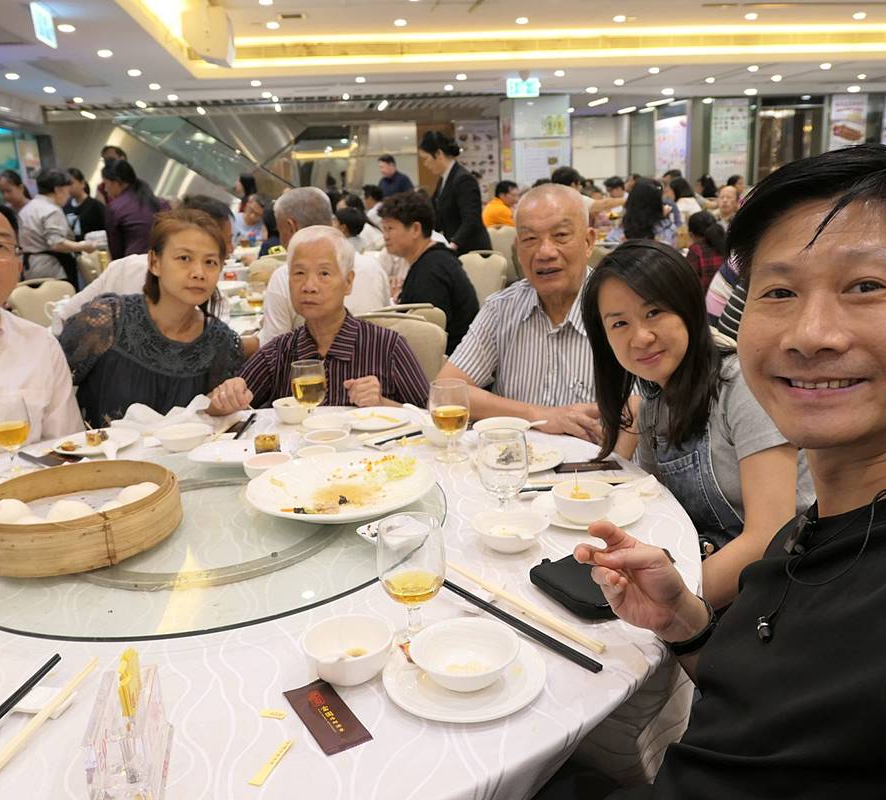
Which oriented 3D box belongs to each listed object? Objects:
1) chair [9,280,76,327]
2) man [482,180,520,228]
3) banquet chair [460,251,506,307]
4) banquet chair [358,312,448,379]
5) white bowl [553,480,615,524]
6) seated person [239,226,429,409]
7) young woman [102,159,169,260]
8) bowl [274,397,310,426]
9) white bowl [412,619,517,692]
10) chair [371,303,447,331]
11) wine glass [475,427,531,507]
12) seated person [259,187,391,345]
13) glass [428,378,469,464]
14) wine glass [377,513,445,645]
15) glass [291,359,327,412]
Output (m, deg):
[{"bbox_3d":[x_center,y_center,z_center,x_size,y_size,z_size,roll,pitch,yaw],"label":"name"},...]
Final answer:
[{"bbox_3d":[-1.952,-0.185,4.270,0.570,0.910,0.440,12,20,44],"label":"chair"},{"bbox_3d":[0.652,-1.454,7.891,0.750,1.368,0.500,-12,17,-34],"label":"man"},{"bbox_3d":[0.098,-0.411,4.821,0.440,0.920,0.570,11,20,43],"label":"banquet chair"},{"bbox_3d":[-0.224,0.269,2.265,0.450,0.940,0.580,-1,14,8],"label":"banquet chair"},{"bbox_3d":[0.220,0.164,1.258,0.093,0.048,0.093,-2,13,1],"label":"white bowl"},{"bbox_3d":[-0.316,0.155,2.135,0.520,1.194,0.680,-1,15,7],"label":"seated person"},{"bbox_3d":[-1.889,-0.695,4.974,0.500,1.551,0.460,3,15,21],"label":"young woman"},{"bbox_3d":[-0.368,0.030,1.927,0.088,0.043,0.088,-2,14,0],"label":"bowl"},{"bbox_3d":[0.024,0.276,0.845,0.115,0.041,0.115,-2,13,1],"label":"white bowl"},{"bbox_3d":[-0.303,0.110,2.943,0.450,0.940,0.580,-11,16,-33],"label":"chair"},{"bbox_3d":[0.095,0.124,1.271,0.081,0.151,0.081,-2,14,0],"label":"wine glass"},{"bbox_3d":[-0.515,-0.099,3.014,0.520,1.330,0.760,-9,15,-27],"label":"seated person"},{"bbox_3d":[0.014,0.043,1.608,0.083,0.154,0.083,-2,13,0],"label":"glass"},{"bbox_3d":[-0.036,0.212,0.917,0.081,0.150,0.081,-2,13,0],"label":"wine glass"},{"bbox_3d":[-0.308,-0.009,1.851,0.081,0.151,0.081,-2,14,0],"label":"glass"}]

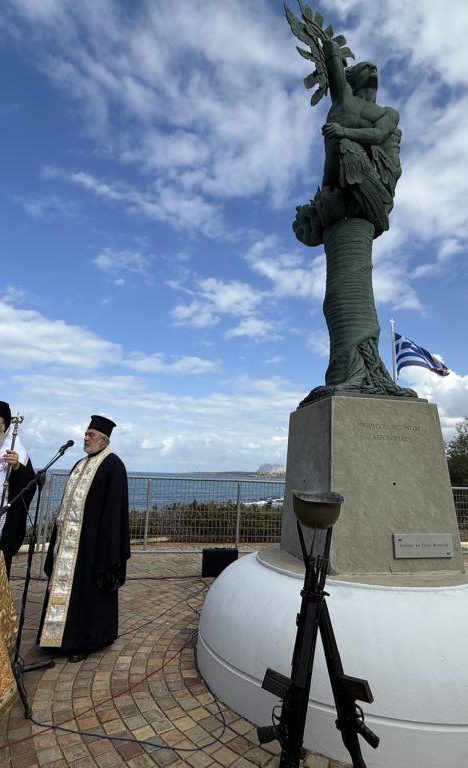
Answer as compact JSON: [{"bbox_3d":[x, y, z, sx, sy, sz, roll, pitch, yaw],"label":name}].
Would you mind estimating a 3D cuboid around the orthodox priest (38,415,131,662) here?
[{"bbox_3d":[-1.159,1.148,3.359,0.630,1.780,0.530,-8,-16,38],"label":"orthodox priest"}]

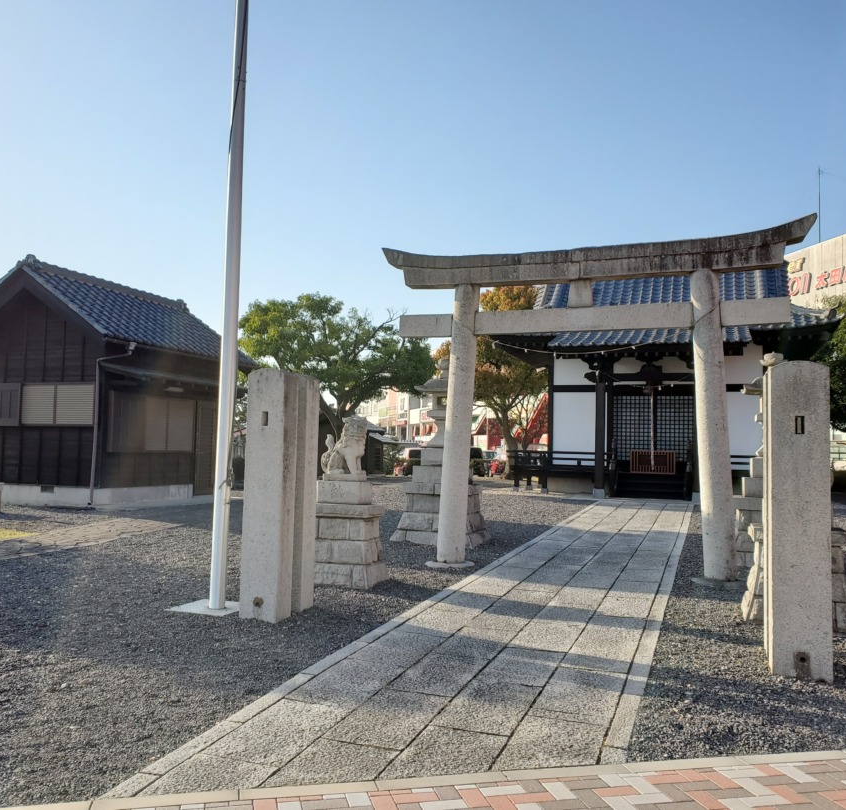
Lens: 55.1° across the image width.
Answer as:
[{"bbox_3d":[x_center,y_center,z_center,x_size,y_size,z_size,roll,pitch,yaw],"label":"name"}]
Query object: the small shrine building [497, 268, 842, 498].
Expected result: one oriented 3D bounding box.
[{"bbox_3d":[6.559,-0.914,22.522,8.446,6.798,7.931,0,-4,20],"label":"small shrine building"}]

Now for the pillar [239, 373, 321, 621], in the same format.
[{"bbox_3d":[-1.273,0.794,7.393,0.379,2.163,0.748,0,-4,20],"label":"pillar"}]

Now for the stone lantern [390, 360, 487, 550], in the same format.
[{"bbox_3d":[0.342,0.679,12.184,1.230,2.757,1.230,0,-4,20],"label":"stone lantern"}]

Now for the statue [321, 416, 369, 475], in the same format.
[{"bbox_3d":[-0.855,0.442,8.920,0.560,0.640,0.320,0,-4,20],"label":"statue"}]

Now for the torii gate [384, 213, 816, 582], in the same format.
[{"bbox_3d":[1.871,-0.083,9.804,5.150,4.090,0.500,0,-4,20],"label":"torii gate"}]

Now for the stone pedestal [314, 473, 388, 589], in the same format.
[{"bbox_3d":[-0.878,1.341,8.859,0.861,1.163,0.656,0,-4,20],"label":"stone pedestal"}]

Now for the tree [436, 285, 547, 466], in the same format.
[{"bbox_3d":[2.700,-0.930,32.000,4.700,7.600,4.700,0,-4,20],"label":"tree"}]

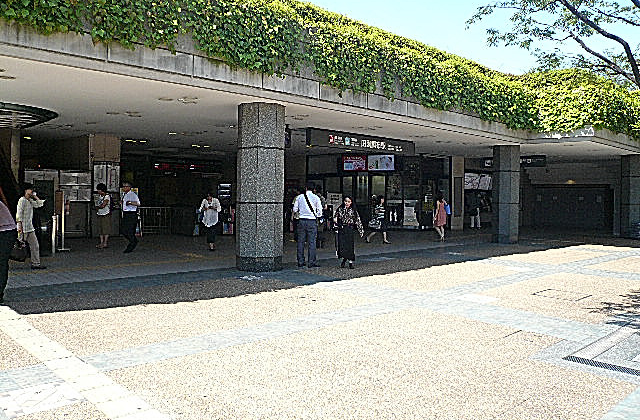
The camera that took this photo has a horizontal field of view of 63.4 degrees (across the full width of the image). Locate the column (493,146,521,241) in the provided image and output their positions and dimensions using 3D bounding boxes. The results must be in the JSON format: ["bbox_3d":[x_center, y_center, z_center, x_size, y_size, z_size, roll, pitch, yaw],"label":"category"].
[{"bbox_3d":[6.484,-0.532,18.000,0.920,3.360,0.920,0,2,-21],"label":"column"}]

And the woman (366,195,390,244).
[{"bbox_3d":[1.898,0.318,16.800,0.720,1.580,0.450,1,2,6],"label":"woman"}]

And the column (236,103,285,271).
[{"bbox_3d":[-1.241,-0.486,10.850,0.920,3.360,0.920,0,2,-21],"label":"column"}]

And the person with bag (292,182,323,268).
[{"bbox_3d":[-0.259,0.351,11.000,0.600,1.740,0.420,1,2,6],"label":"person with bag"}]

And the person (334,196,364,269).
[{"bbox_3d":[0.617,0.464,10.630,0.600,1.480,0.420,1,2,6],"label":"person"}]

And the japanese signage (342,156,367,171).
[{"bbox_3d":[1.482,-1.958,21.800,1.050,0.620,0.120,1,2,6],"label":"japanese signage"}]

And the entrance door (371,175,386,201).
[{"bbox_3d":[2.529,-0.286,22.200,0.700,2.400,0.100,1,2,2],"label":"entrance door"}]

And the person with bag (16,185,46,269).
[{"bbox_3d":[-5.553,0.309,9.928,0.600,1.670,0.520,1,2,24],"label":"person with bag"}]

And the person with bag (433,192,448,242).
[{"bbox_3d":[4.003,0.257,17.128,0.500,1.620,0.420,2,2,27],"label":"person with bag"}]

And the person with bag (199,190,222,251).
[{"bbox_3d":[-2.990,0.332,14.200,0.550,1.570,0.380,1,2,0],"label":"person with bag"}]

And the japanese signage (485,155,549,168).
[{"bbox_3d":[8.072,-1.973,21.539,0.200,0.440,2.780,-1,2,-43],"label":"japanese signage"}]

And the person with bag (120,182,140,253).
[{"bbox_3d":[-4.686,0.199,12.777,0.500,1.730,0.500,0,2,-30],"label":"person with bag"}]

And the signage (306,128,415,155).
[{"bbox_3d":[1.304,-1.884,14.793,4.450,0.450,0.200,-1,2,-43],"label":"signage"}]

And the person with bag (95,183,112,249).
[{"bbox_3d":[-5.680,0.166,13.600,0.420,1.690,0.480,0,2,-14],"label":"person with bag"}]

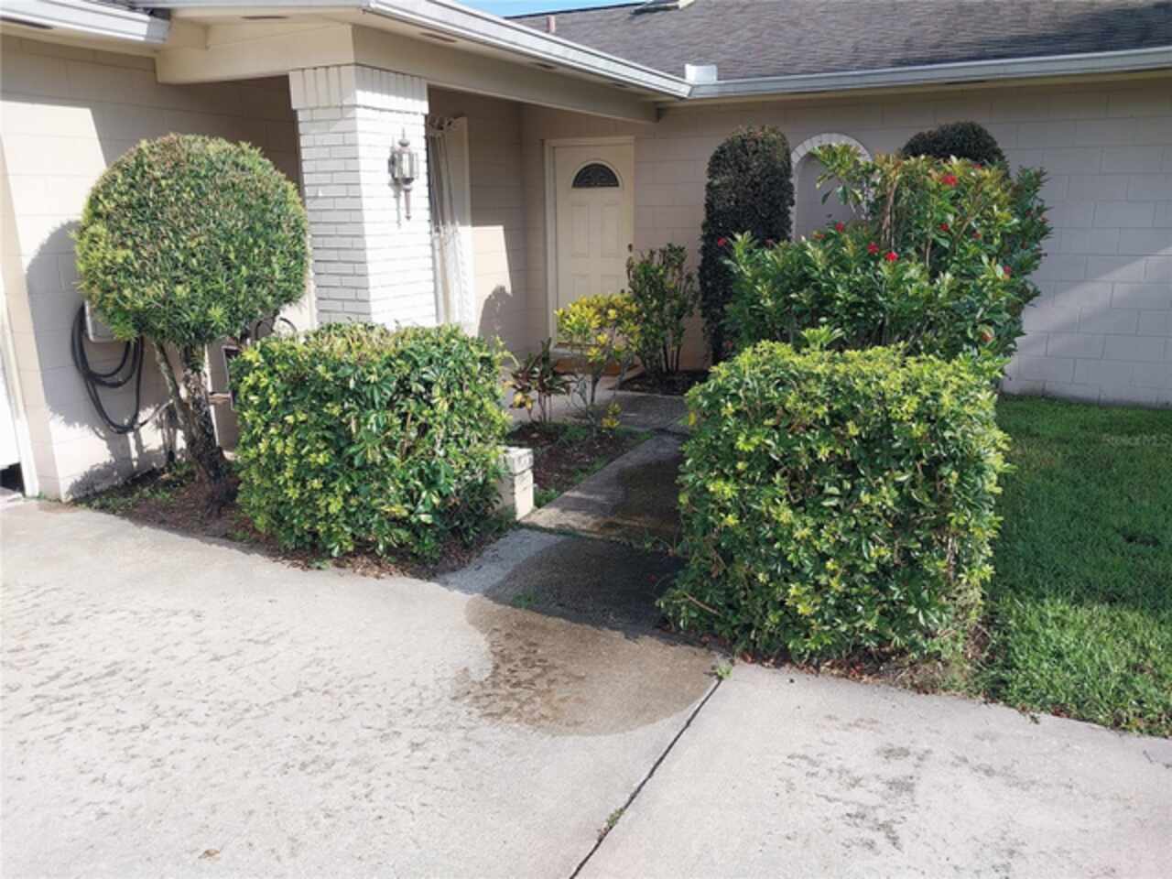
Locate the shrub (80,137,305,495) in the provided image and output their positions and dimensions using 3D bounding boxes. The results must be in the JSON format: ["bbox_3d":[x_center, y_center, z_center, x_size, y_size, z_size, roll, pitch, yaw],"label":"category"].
[{"bbox_3d":[-2.013,-0.606,4.680,1.100,1.910,1.100,7,17,26],"label":"shrub"}]

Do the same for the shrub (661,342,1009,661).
[{"bbox_3d":[0.993,0.193,3.436,1.050,0.970,0.770,7,17,26],"label":"shrub"}]

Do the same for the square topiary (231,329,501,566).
[{"bbox_3d":[-1.026,-0.035,4.368,1.020,0.970,0.710,7,17,26],"label":"square topiary"}]

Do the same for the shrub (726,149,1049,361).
[{"bbox_3d":[1.678,-0.663,4.945,1.530,1.850,1.350,7,17,26],"label":"shrub"}]

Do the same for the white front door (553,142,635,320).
[{"bbox_3d":[0.087,-1.927,8.967,0.915,2.035,0.080,7,17,26],"label":"white front door"}]

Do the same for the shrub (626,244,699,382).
[{"bbox_3d":[0.707,-1.174,8.141,0.700,1.225,0.650,-1,15,0],"label":"shrub"}]

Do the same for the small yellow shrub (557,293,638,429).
[{"bbox_3d":[0.085,-0.541,6.233,0.610,0.980,0.600,-1,15,0],"label":"small yellow shrub"}]

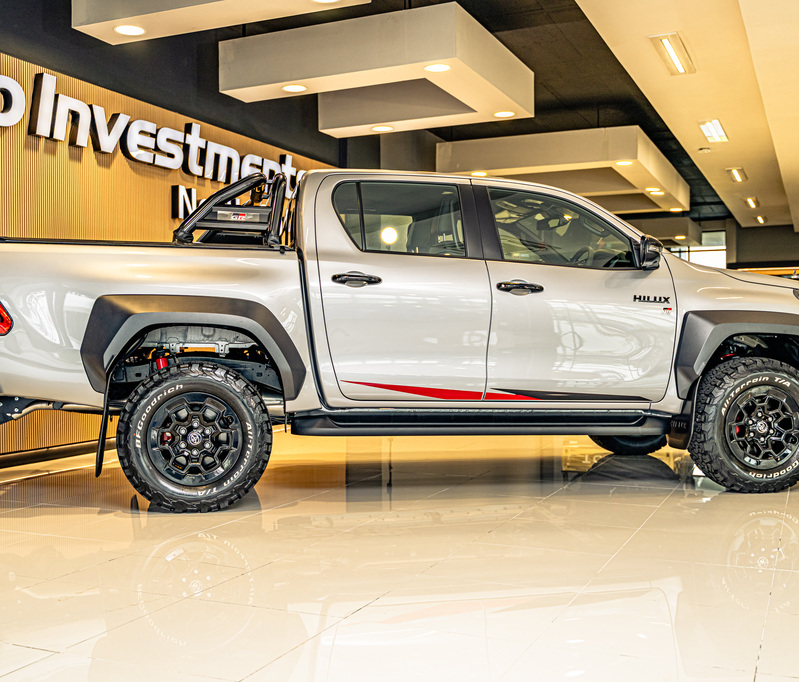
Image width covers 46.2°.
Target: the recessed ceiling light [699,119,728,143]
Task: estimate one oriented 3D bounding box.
[{"bbox_3d":[3.687,-2.473,10.985,0.220,0.070,1.230,0,0,24],"label":"recessed ceiling light"}]

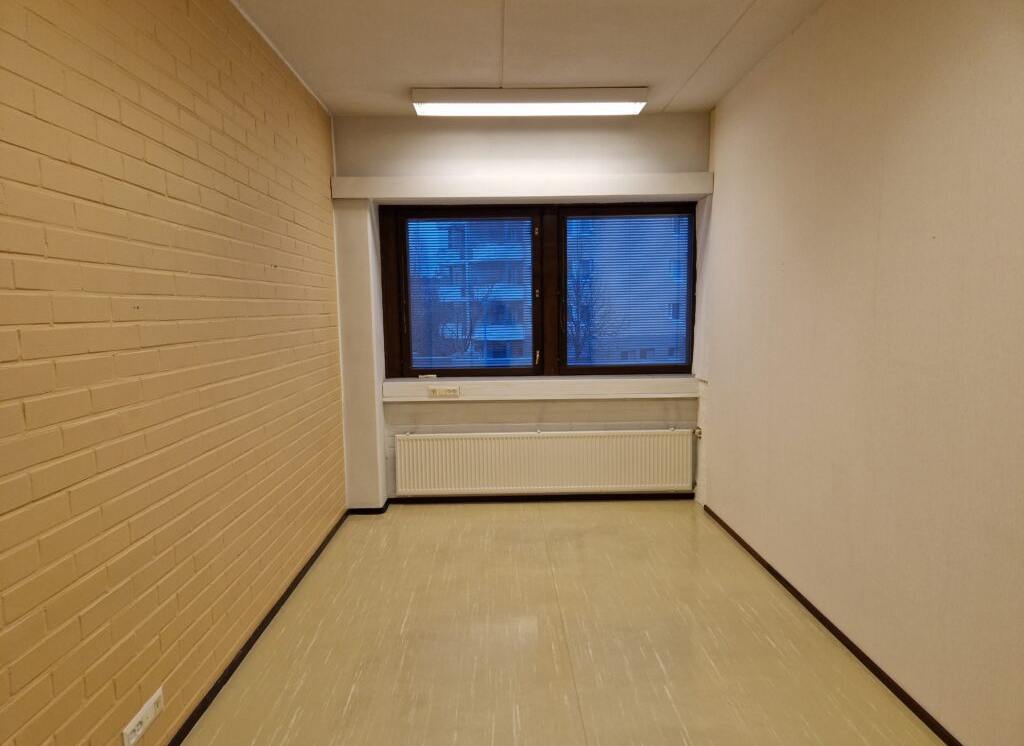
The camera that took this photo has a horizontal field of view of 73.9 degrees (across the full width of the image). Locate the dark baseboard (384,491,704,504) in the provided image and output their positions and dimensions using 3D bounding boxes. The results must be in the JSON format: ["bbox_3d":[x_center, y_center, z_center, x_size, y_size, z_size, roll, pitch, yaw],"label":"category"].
[{"bbox_3d":[0.254,1.050,5.646,2.530,0.052,0.015,-1,6,-1],"label":"dark baseboard"}]

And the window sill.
[{"bbox_3d":[0.236,0.124,5.619,2.530,0.157,0.270,-1,6,-1],"label":"window sill"}]

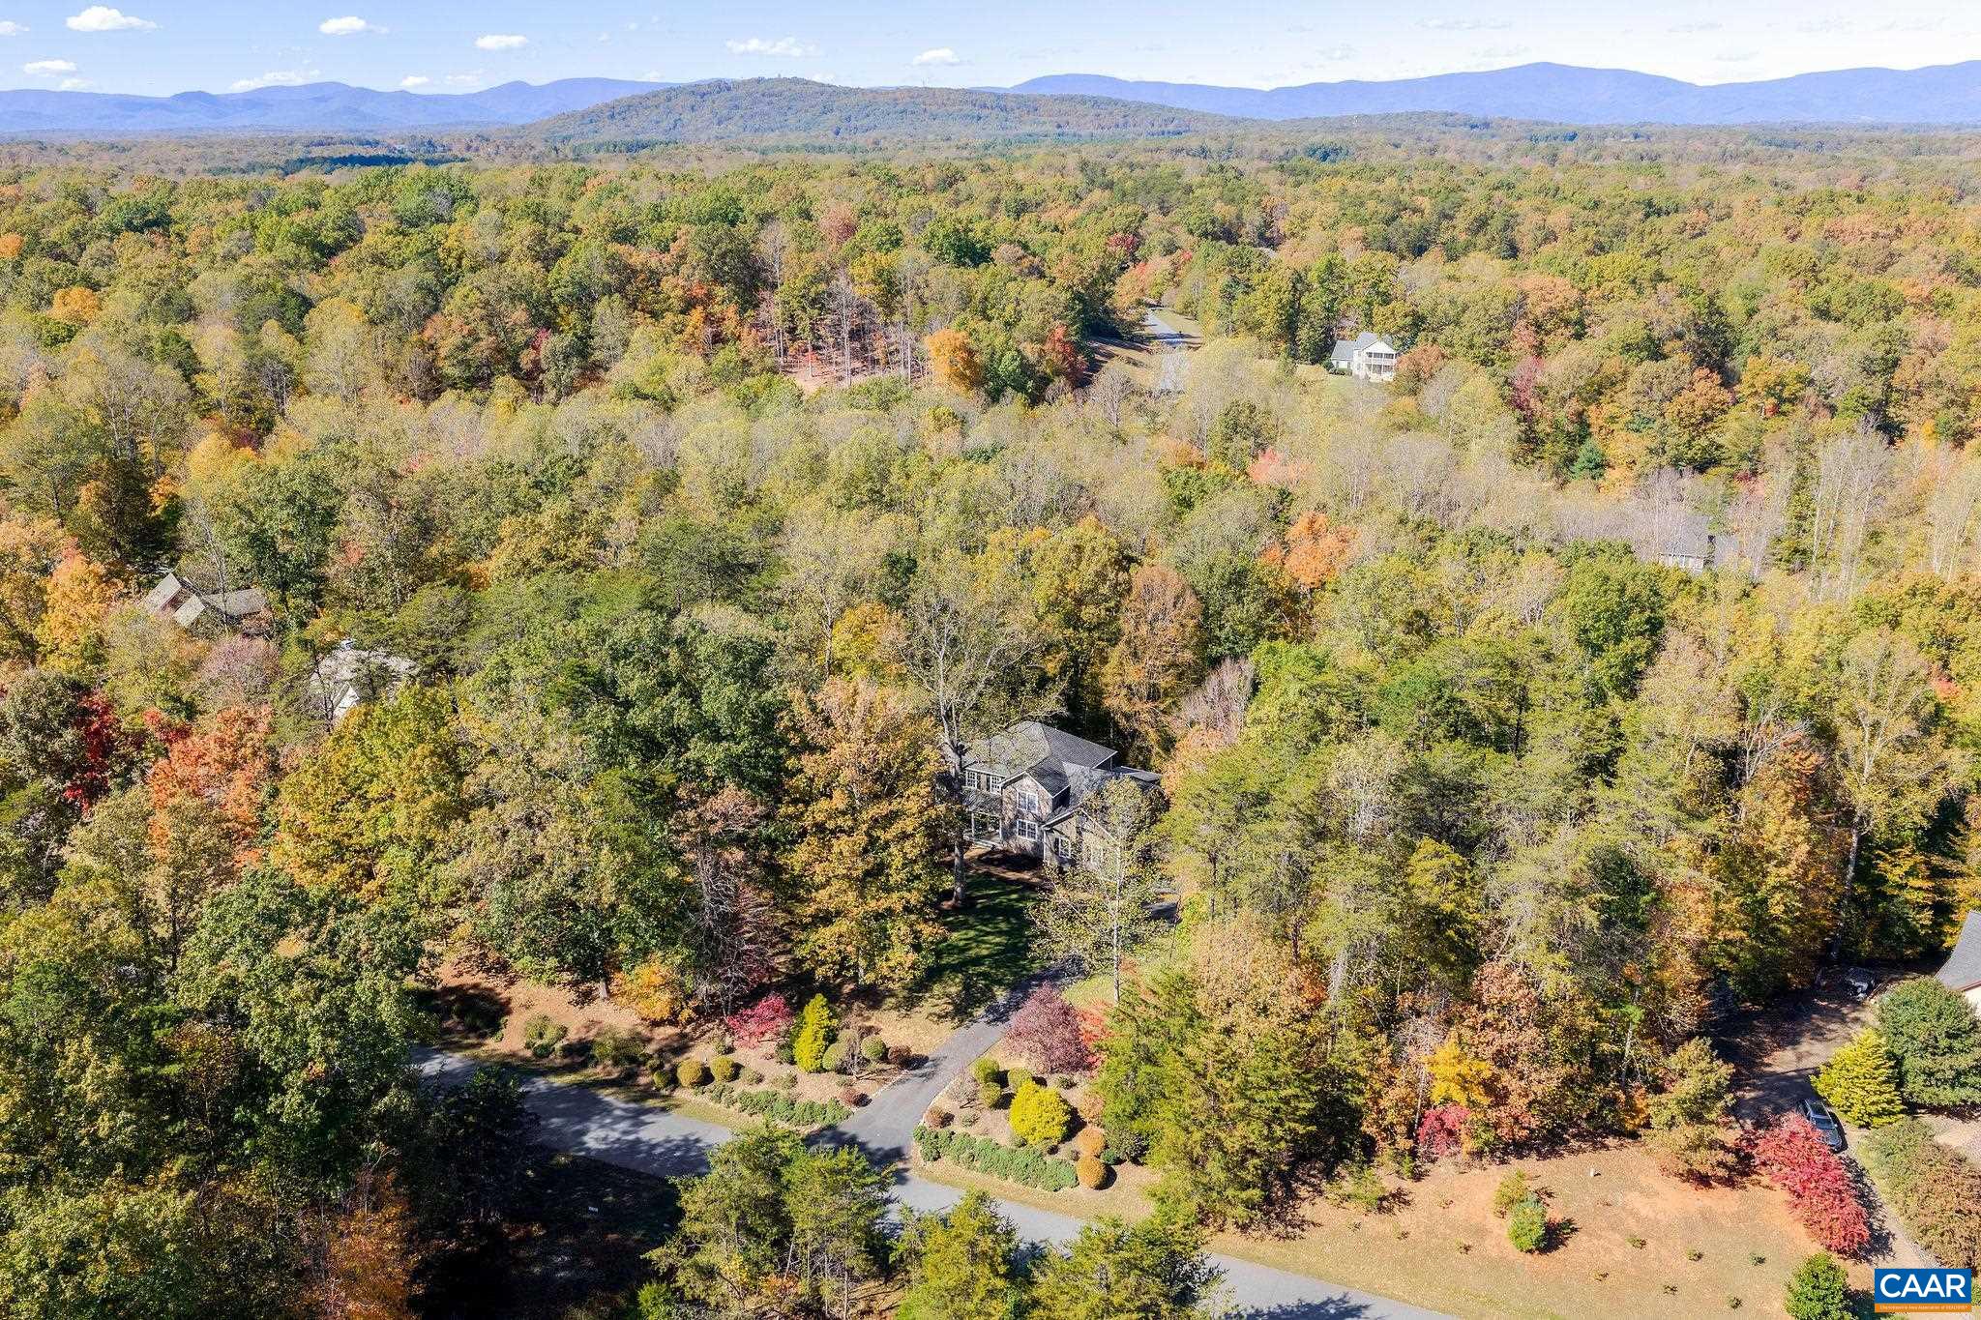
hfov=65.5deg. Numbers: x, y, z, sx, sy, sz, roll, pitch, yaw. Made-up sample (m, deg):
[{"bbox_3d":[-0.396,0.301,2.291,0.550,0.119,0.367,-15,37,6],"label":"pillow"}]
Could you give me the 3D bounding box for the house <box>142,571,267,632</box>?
[{"bbox_3d":[-109.500,-6.900,214.000,13.000,8.000,18.000,-14,24,-35],"label":"house"}]

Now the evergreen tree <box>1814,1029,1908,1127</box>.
[{"bbox_3d":[63.960,30.060,112.740,5.850,6.600,5.850,0,19,0],"label":"evergreen tree"}]

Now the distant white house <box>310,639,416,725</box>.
[{"bbox_3d":[-70.411,2.953,172.858,13.000,8.000,10.500,-6,20,-17],"label":"distant white house"}]

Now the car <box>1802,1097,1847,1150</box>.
[{"bbox_3d":[58.000,32.132,106.965,1.840,1.550,4.600,5,20,13],"label":"car"}]

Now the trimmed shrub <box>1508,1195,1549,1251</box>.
[{"bbox_3d":[34.710,36.280,99.380,2.450,3.600,2.450,0,19,0],"label":"trimmed shrub"}]

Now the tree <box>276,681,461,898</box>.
[{"bbox_3d":[-54.200,12.900,135.000,15.800,22.500,15.500,0,19,0],"label":"tree"}]

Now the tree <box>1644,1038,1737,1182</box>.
[{"bbox_3d":[48.880,30.460,107.170,5.800,9.400,5.700,0,19,0],"label":"tree"}]

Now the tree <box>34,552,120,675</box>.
[{"bbox_3d":[-109.226,-4.896,182.698,9.000,16.300,9.000,-12,23,-31],"label":"tree"}]

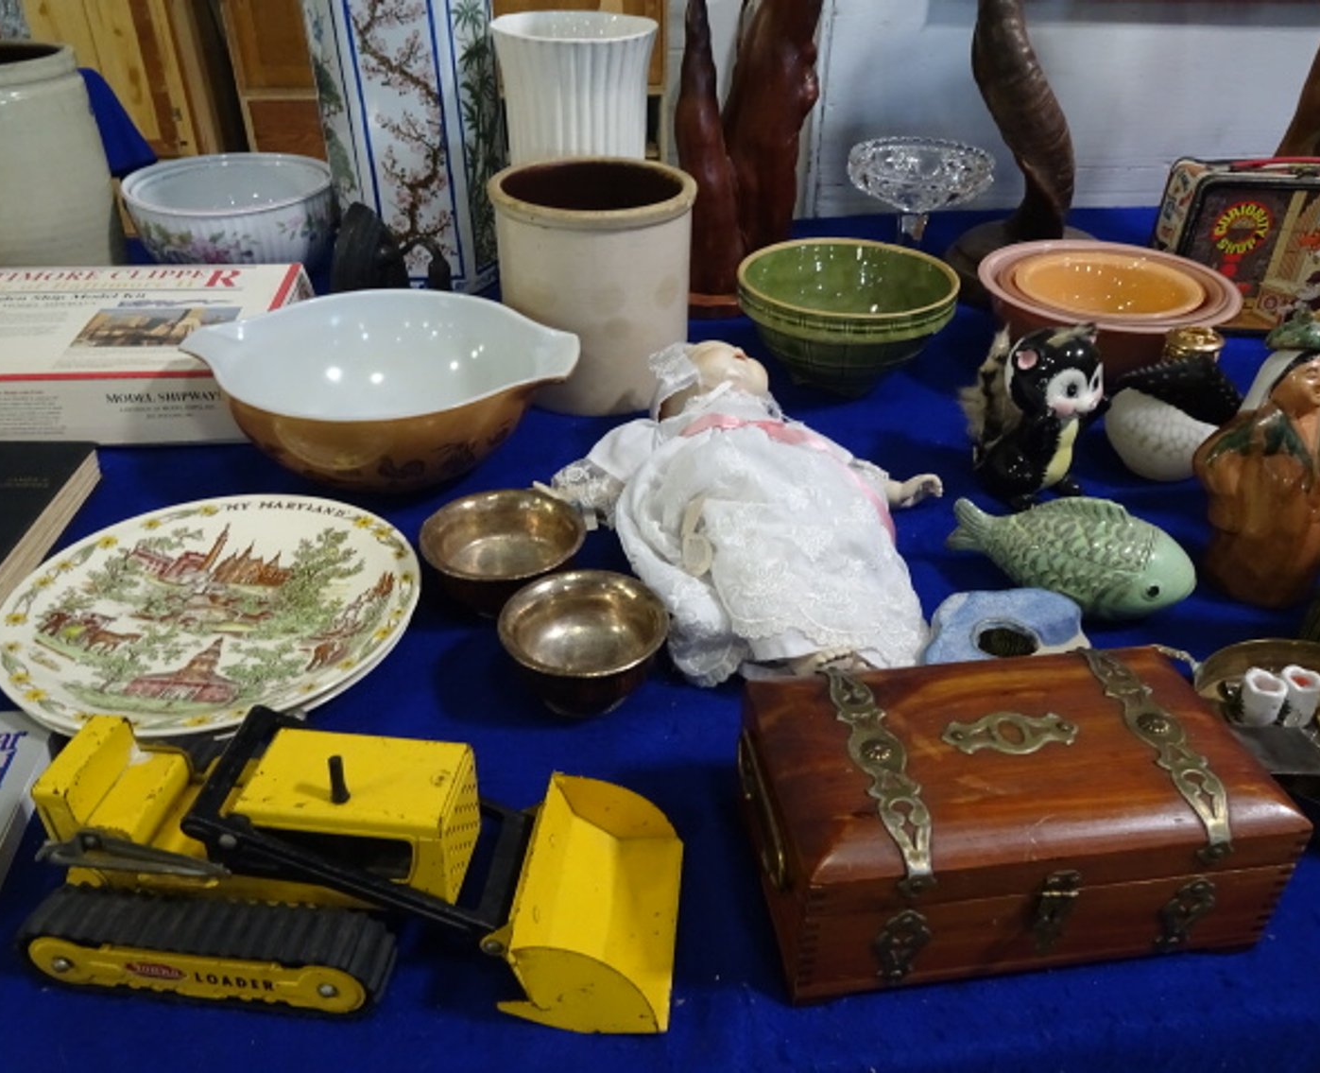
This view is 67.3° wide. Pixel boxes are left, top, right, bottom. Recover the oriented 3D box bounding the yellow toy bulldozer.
[{"bbox_3d":[-0.139,0.144,0.474,0.297,0.105,0.118,3,35,4],"label":"yellow toy bulldozer"}]

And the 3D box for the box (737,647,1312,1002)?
[{"bbox_3d":[0.168,0.134,0.497,0.234,0.092,0.127,-4,35,-7],"label":"box"}]

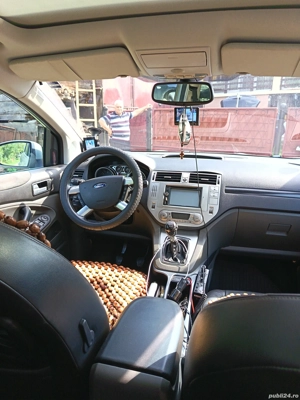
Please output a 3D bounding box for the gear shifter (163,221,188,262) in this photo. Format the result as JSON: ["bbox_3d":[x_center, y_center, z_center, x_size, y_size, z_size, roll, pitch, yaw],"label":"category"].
[{"bbox_3d":[0.113,0.164,1.144,0.095,0.145,0.120,3,13,10],"label":"gear shifter"}]

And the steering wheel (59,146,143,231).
[{"bbox_3d":[-0.218,-0.054,1.269,0.388,0.388,0.090,-7,-11,9],"label":"steering wheel"}]

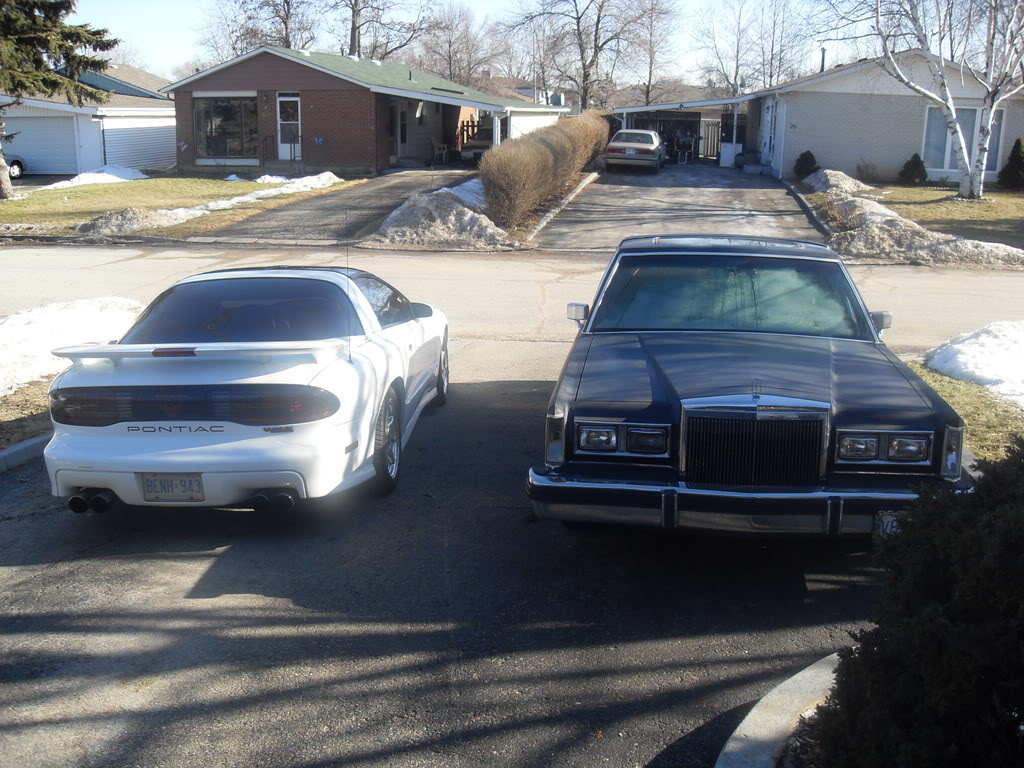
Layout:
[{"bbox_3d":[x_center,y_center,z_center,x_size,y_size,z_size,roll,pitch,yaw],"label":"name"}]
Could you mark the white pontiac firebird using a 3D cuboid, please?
[{"bbox_3d":[-1.555,-0.220,7.410,1.890,1.300,5.000,2,12,3],"label":"white pontiac firebird"}]

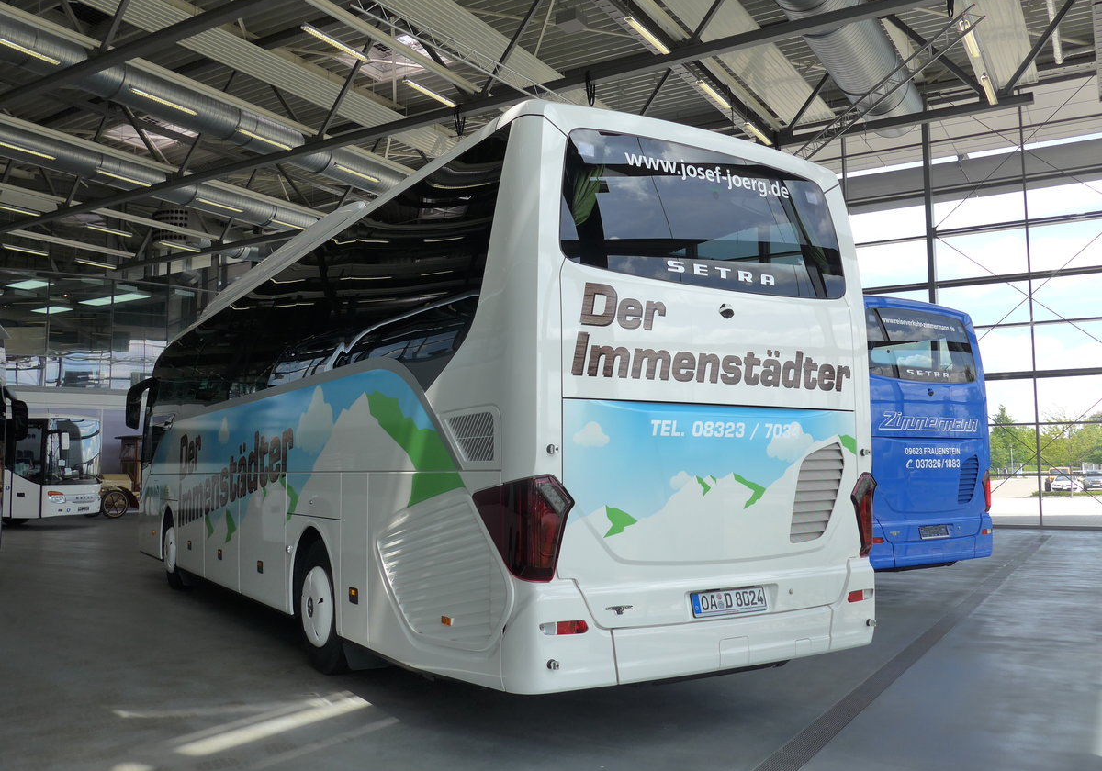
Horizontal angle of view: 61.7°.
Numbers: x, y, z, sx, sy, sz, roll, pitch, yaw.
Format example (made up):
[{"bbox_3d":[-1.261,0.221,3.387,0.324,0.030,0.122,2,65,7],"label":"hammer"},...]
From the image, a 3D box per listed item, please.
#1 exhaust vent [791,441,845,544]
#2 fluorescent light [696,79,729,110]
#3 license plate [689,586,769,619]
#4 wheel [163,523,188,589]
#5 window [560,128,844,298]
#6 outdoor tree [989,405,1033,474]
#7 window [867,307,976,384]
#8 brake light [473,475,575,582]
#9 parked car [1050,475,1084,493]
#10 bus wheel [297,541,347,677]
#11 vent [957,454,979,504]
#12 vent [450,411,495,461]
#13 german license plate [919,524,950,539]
[{"bbox_3d":[1.555,0.623,5.416,0.470,0.580,0.060,3,-6,-32],"label":"exhaust vent"},{"bbox_3d":[3.240,-5.750,18.250,0.140,0.090,1.550,-4,-6,32],"label":"fluorescent light"},{"bbox_3d":[0.973,1.178,5.021,0.525,0.130,0.020,3,-21,-32],"label":"license plate"},{"bbox_3d":[-4.867,2.156,12.142,0.300,1.020,1.020,3,-6,-32],"label":"wheel"},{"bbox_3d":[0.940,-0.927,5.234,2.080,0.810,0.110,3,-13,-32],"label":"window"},{"bbox_3d":[74.679,8.878,150.000,6.800,11.800,6.800,-3,-6,26],"label":"outdoor tree"},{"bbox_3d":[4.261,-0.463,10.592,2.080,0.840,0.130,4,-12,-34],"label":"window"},{"bbox_3d":[-0.142,0.715,4.668,0.280,0.530,0.560,3,-6,-32],"label":"brake light"},{"bbox_3d":[36.305,7.009,65.050,1.800,1.400,4.300,-4,-7,36],"label":"parked car"},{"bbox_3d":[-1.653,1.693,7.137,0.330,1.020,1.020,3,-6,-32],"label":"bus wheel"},{"bbox_3d":[4.928,1.106,10.903,0.460,0.570,0.050,4,-7,-34],"label":"vent"},{"bbox_3d":[-0.417,0.277,4.885,0.050,0.260,0.540,3,-6,-32],"label":"vent"},{"bbox_3d":[4.349,1.665,10.473,0.525,0.130,0.020,4,-21,-34],"label":"german license plate"}]

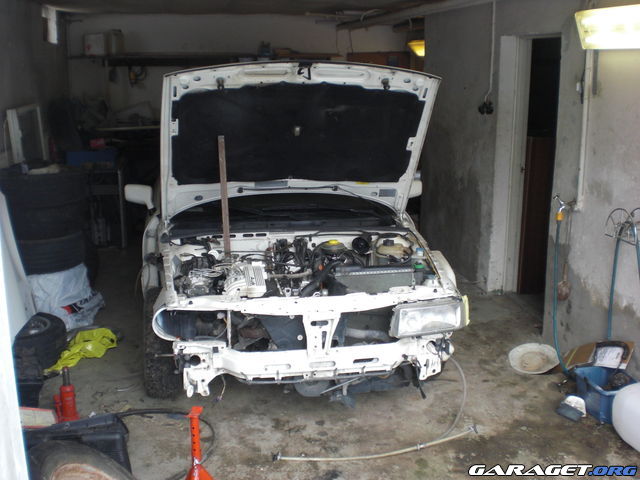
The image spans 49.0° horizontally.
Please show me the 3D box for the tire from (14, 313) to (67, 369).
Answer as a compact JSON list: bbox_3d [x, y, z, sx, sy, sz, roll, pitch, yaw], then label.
[{"bbox_3d":[-1.883,0.644,4.357,0.600,0.200,0.600,-3,13,-10],"label":"tire"}]

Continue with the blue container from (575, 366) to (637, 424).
[{"bbox_3d":[1.485,0.805,3.626,0.250,0.180,0.310,-3,13,-10],"label":"blue container"}]

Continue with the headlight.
[{"bbox_3d":[0.498,0.348,3.341,0.380,0.160,0.170,-4,14,-14],"label":"headlight"}]

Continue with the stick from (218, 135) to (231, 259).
[{"bbox_3d":[-0.488,-0.213,3.607,0.040,0.670,0.025,-3,24,-9],"label":"stick"}]

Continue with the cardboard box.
[{"bbox_3d":[-2.438,-2.123,7.630,0.240,0.250,0.230,-3,13,-10],"label":"cardboard box"}]

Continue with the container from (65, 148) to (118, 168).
[{"bbox_3d":[-2.356,-0.859,7.278,0.500,0.170,0.280,-3,13,-10],"label":"container"}]

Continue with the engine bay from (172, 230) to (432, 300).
[{"bbox_3d":[-0.105,0.220,3.710,1.250,0.420,0.850,-3,13,-9],"label":"engine bay"}]

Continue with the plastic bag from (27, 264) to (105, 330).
[{"bbox_3d":[-1.864,0.408,4.857,0.620,0.420,0.520,0,13,0],"label":"plastic bag"}]

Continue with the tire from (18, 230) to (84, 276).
[{"bbox_3d":[-1.976,0.061,4.937,0.620,0.215,0.620,-3,13,-10],"label":"tire"}]

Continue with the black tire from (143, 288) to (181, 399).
[{"bbox_3d":[-0.851,0.561,3.808,0.190,0.600,0.600,-3,13,-9],"label":"black tire"}]

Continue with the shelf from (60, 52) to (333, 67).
[{"bbox_3d":[-1.261,-2.030,7.901,3.000,0.100,0.300,-3,13,-10],"label":"shelf"}]

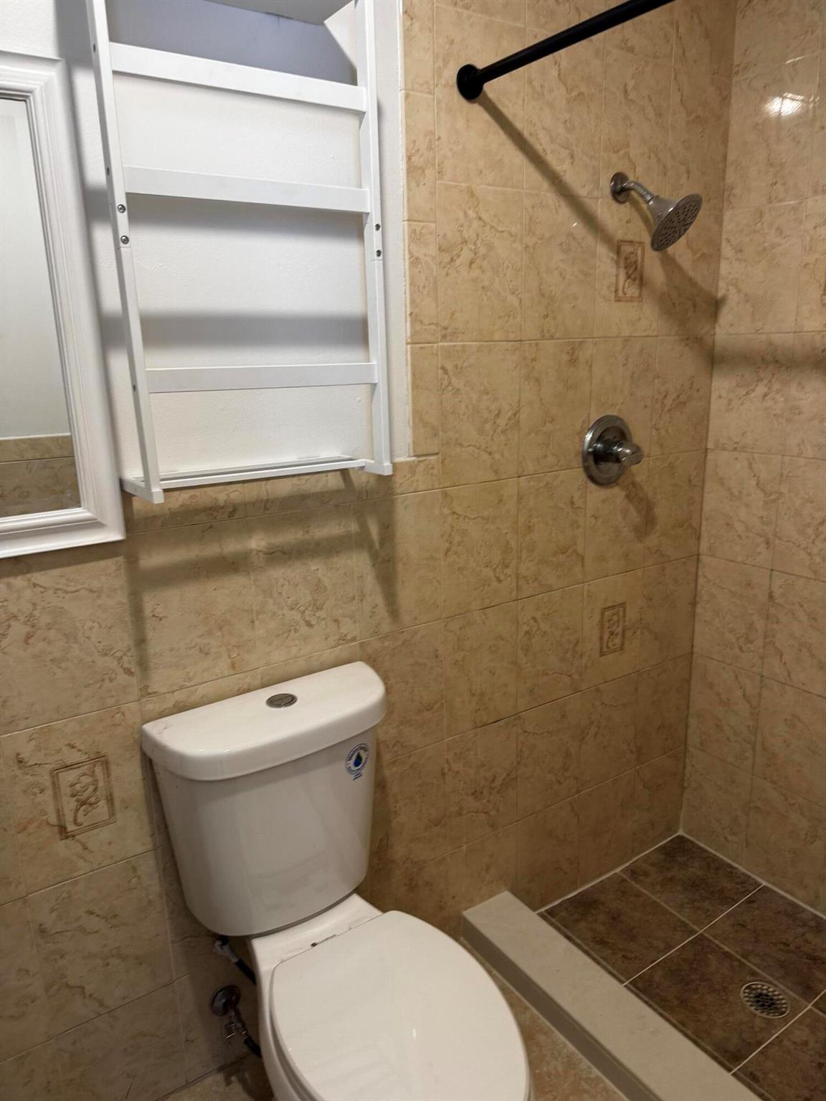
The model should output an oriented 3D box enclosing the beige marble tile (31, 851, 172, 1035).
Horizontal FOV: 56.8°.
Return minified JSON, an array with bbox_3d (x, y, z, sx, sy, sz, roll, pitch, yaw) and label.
[{"bbox_3d":[-0.576,0.729,1.426,0.223,0.305,0.010,-11,17,-32],"label":"beige marble tile"}]

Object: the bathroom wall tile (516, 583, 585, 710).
[{"bbox_3d":[0.349,0.247,1.946,0.226,0.304,0.010,-11,17,-32],"label":"bathroom wall tile"}]

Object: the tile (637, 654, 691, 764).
[{"bbox_3d":[0.749,0.476,2.294,0.234,0.304,0.010,-11,18,-32],"label":"tile"}]

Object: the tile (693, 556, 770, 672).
[{"bbox_3d":[0.918,0.183,2.204,0.012,0.307,0.226,-11,17,-32],"label":"tile"}]

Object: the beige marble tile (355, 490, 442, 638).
[{"bbox_3d":[-0.031,0.031,1.651,0.224,0.304,0.010,-11,18,-32],"label":"beige marble tile"}]

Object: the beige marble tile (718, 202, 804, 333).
[{"bbox_3d":[0.872,-0.702,1.922,0.010,0.302,0.220,-11,18,-33],"label":"beige marble tile"}]

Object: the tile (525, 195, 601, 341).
[{"bbox_3d":[0.333,-0.639,1.734,0.224,0.304,0.010,-11,18,-32],"label":"tile"}]

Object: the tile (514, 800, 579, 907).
[{"bbox_3d":[0.373,0.854,2.131,0.224,0.313,0.010,-11,18,-32],"label":"tile"}]

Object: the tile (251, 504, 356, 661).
[{"bbox_3d":[-0.212,0.068,1.515,0.224,0.301,0.010,-11,17,-32],"label":"tile"}]

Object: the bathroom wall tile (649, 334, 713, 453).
[{"bbox_3d":[0.718,-0.413,2.038,0.232,0.306,0.010,-11,17,-32],"label":"bathroom wall tile"}]

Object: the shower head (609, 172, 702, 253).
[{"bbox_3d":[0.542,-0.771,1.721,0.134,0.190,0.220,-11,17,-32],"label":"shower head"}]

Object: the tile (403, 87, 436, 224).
[{"bbox_3d":[0.011,-0.753,1.471,0.064,0.224,0.010,-11,17,-32],"label":"tile"}]

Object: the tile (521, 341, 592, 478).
[{"bbox_3d":[0.334,-0.337,1.791,0.223,0.302,0.010,-11,17,-32],"label":"tile"}]

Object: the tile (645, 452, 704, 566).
[{"bbox_3d":[0.722,-0.118,2.107,0.232,0.302,0.010,-11,17,-32],"label":"tile"}]

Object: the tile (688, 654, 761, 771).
[{"bbox_3d":[0.927,0.483,2.282,0.012,0.307,0.226,-11,17,-32],"label":"tile"}]

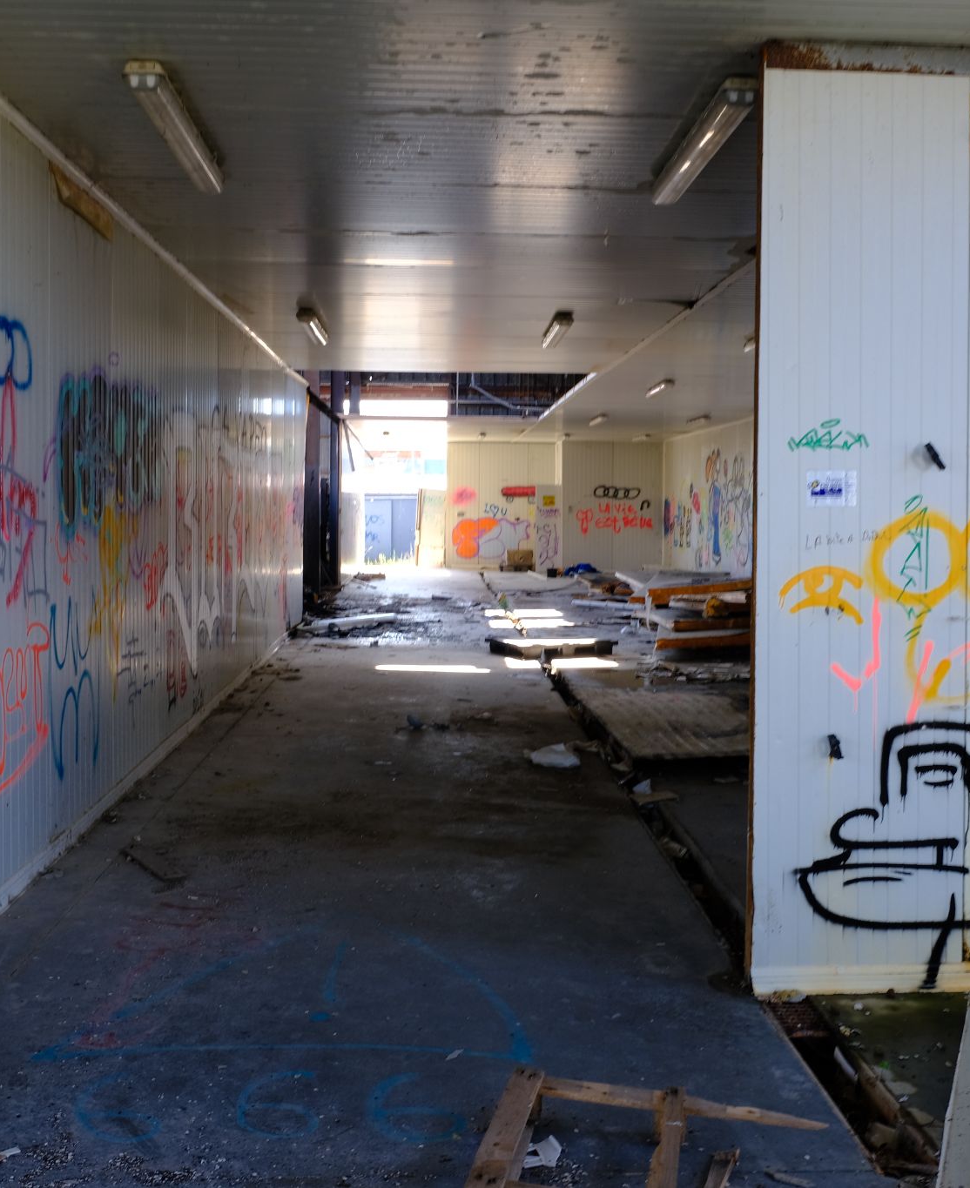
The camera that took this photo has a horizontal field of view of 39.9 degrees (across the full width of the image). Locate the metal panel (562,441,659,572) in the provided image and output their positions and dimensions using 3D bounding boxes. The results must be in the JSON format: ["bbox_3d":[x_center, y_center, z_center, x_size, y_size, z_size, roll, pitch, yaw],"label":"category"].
[{"bbox_3d":[2.847,-1.951,30.250,2.280,2.950,0.100,0,4,-2],"label":"metal panel"}]

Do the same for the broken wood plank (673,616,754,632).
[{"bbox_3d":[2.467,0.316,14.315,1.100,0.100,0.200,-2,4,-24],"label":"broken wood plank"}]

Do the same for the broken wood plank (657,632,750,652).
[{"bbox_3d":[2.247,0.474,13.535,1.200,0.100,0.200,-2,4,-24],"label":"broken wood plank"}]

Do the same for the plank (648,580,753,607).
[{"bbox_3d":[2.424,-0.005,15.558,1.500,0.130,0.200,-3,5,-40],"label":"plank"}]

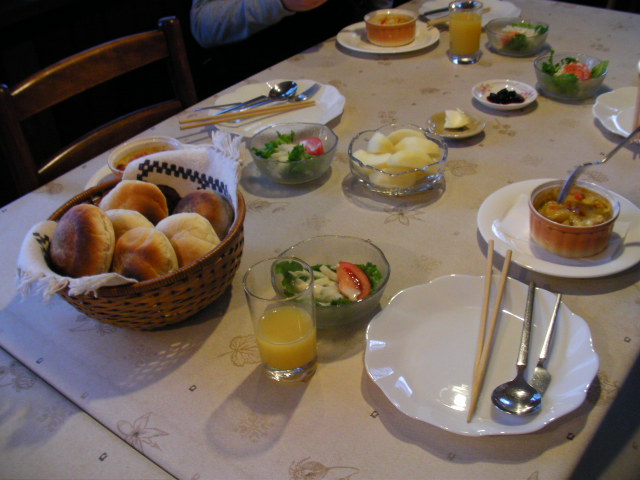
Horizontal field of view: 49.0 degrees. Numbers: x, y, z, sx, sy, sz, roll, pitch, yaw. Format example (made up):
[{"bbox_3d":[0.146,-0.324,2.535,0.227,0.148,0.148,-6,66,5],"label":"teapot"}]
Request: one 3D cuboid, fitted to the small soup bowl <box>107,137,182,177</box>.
[{"bbox_3d":[-0.254,-0.106,1.036,0.104,0.046,0.104,-5,36,0],"label":"small soup bowl"}]

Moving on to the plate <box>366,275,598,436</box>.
[{"bbox_3d":[0.162,0.115,0.722,0.233,0.022,0.233,-3,36,2],"label":"plate"}]

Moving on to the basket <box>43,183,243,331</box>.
[{"bbox_3d":[-0.201,0.020,0.832,0.228,0.096,0.246,-3,36,2],"label":"basket"}]

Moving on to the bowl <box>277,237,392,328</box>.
[{"bbox_3d":[0.013,0.051,0.808,0.133,0.046,0.133,-3,36,2],"label":"bowl"}]

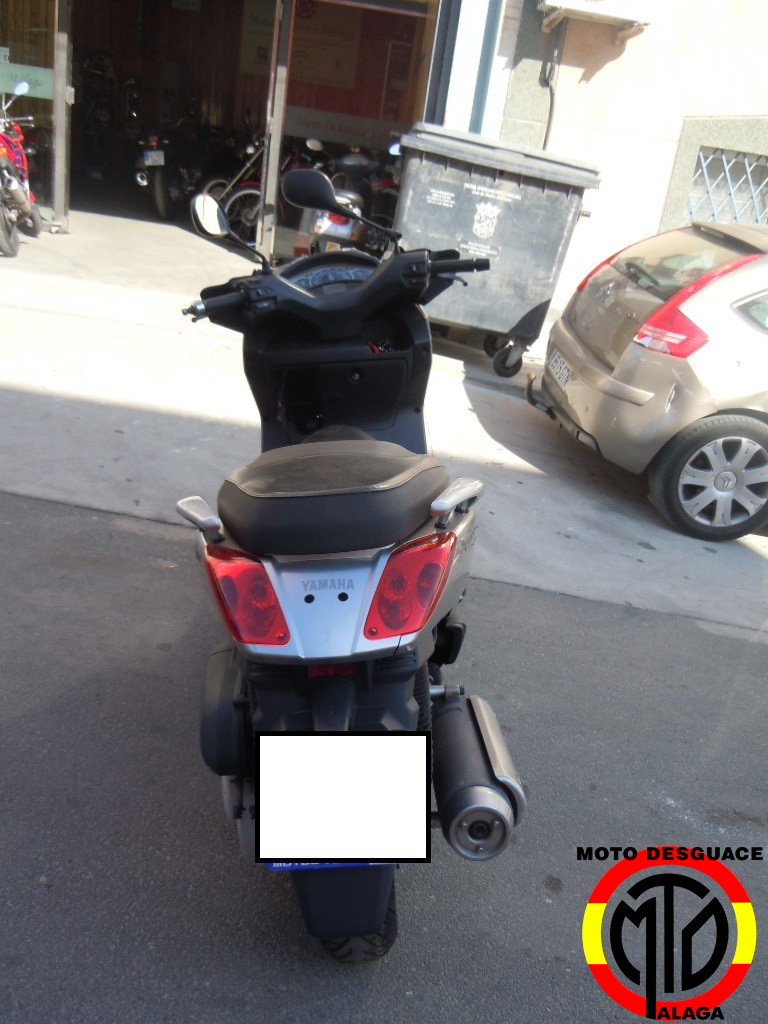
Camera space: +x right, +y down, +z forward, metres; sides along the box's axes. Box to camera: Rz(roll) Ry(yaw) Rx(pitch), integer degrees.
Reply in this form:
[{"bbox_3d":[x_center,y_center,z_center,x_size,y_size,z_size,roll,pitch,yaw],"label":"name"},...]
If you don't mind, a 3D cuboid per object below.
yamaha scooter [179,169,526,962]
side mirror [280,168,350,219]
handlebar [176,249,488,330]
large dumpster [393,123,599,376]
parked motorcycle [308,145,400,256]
[{"bbox_3d":[-0.095,-0.119,2.197,0.790,1.330,2.150,-2,22,-1],"label":"yamaha scooter"},{"bbox_3d":[-0.185,-0.849,2.359,0.175,0.125,0.070,7,22,-4],"label":"side mirror"},{"bbox_3d":[-0.121,-0.583,2.317,0.790,0.170,0.250,-7,22,-8],"label":"handlebar"},{"bbox_3d":[0.686,-1.840,6.331,1.309,1.451,1.000,14,22,3],"label":"large dumpster"},{"bbox_3d":[-0.230,-2.223,7.050,0.750,1.140,1.850,10,22,4],"label":"parked motorcycle"}]

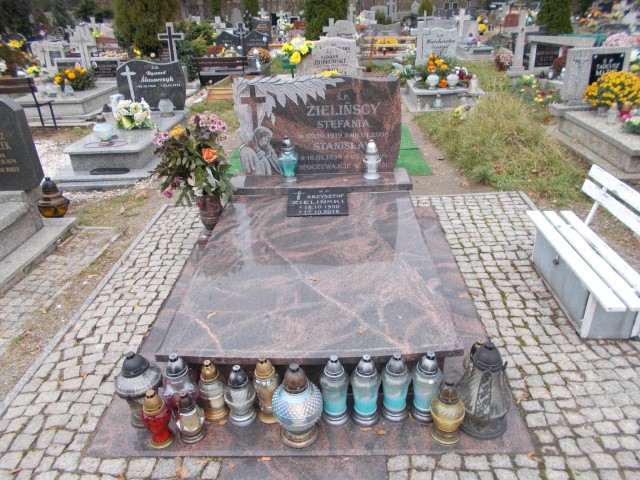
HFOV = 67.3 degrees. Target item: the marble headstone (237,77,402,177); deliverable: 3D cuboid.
[{"bbox_3d":[-0.010,-0.786,3.307,1.120,0.670,0.100,0,28,3],"label":"marble headstone"}]

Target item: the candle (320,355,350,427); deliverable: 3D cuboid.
[{"bbox_3d":[0.060,0.561,1.832,0.113,0.305,0.113,0,28,3],"label":"candle"}]

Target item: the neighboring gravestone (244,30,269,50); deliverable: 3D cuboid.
[{"bbox_3d":[-1.101,-3.426,8.424,0.460,0.470,0.080,0,28,3],"label":"neighboring gravestone"}]

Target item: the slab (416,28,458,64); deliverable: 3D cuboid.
[{"bbox_3d":[1.881,-3.066,7.749,0.660,0.630,0.110,-2,28,4],"label":"slab"}]

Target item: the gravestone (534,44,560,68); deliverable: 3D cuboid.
[{"bbox_3d":[3.390,-2.759,7.188,0.340,0.330,0.050,-2,28,4],"label":"gravestone"}]

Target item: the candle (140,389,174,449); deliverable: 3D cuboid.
[{"bbox_3d":[-0.600,0.650,1.771,0.111,0.241,0.111,0,28,3],"label":"candle"}]

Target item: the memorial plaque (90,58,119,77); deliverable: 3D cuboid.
[{"bbox_3d":[-3.118,-2.474,6.972,0.400,0.260,0.030,0,28,3],"label":"memorial plaque"}]

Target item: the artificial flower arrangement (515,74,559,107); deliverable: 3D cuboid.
[{"bbox_3d":[2.968,-2.040,6.560,0.570,0.330,0.480,0,28,3],"label":"artificial flower arrangement"}]

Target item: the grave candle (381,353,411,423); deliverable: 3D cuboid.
[{"bbox_3d":[0.288,0.551,1.825,0.114,0.285,0.114,-1,28,3],"label":"grave candle"}]

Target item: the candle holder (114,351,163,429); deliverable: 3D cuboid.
[{"bbox_3d":[-0.702,0.567,1.837,0.186,0.330,0.186,0,28,3],"label":"candle holder"}]

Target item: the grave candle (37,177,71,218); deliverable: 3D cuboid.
[{"bbox_3d":[-2.142,-0.349,3.827,0.250,0.292,0.250,-2,28,4],"label":"grave candle"}]

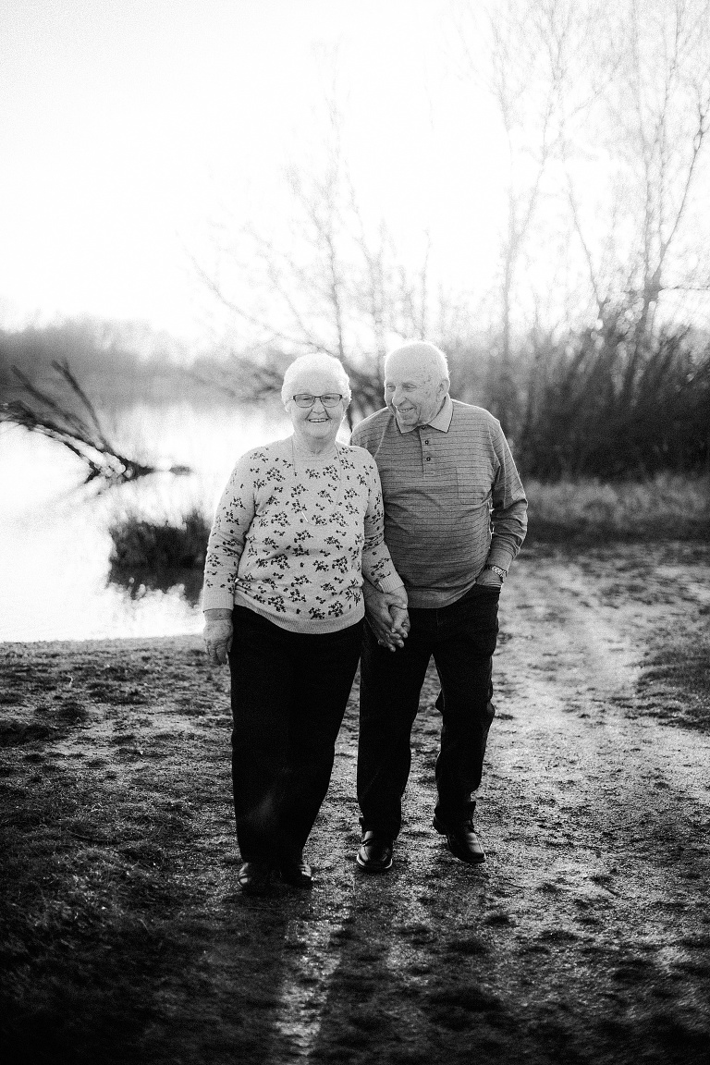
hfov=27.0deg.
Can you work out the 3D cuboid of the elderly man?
[{"bbox_3d":[0.264,0.201,4.657,0.540,1.630,0.440,0,6,2],"label":"elderly man"}]

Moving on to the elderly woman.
[{"bbox_3d":[-0.151,0.250,4.431,0.590,1.580,0.380,0,6,-2],"label":"elderly woman"}]

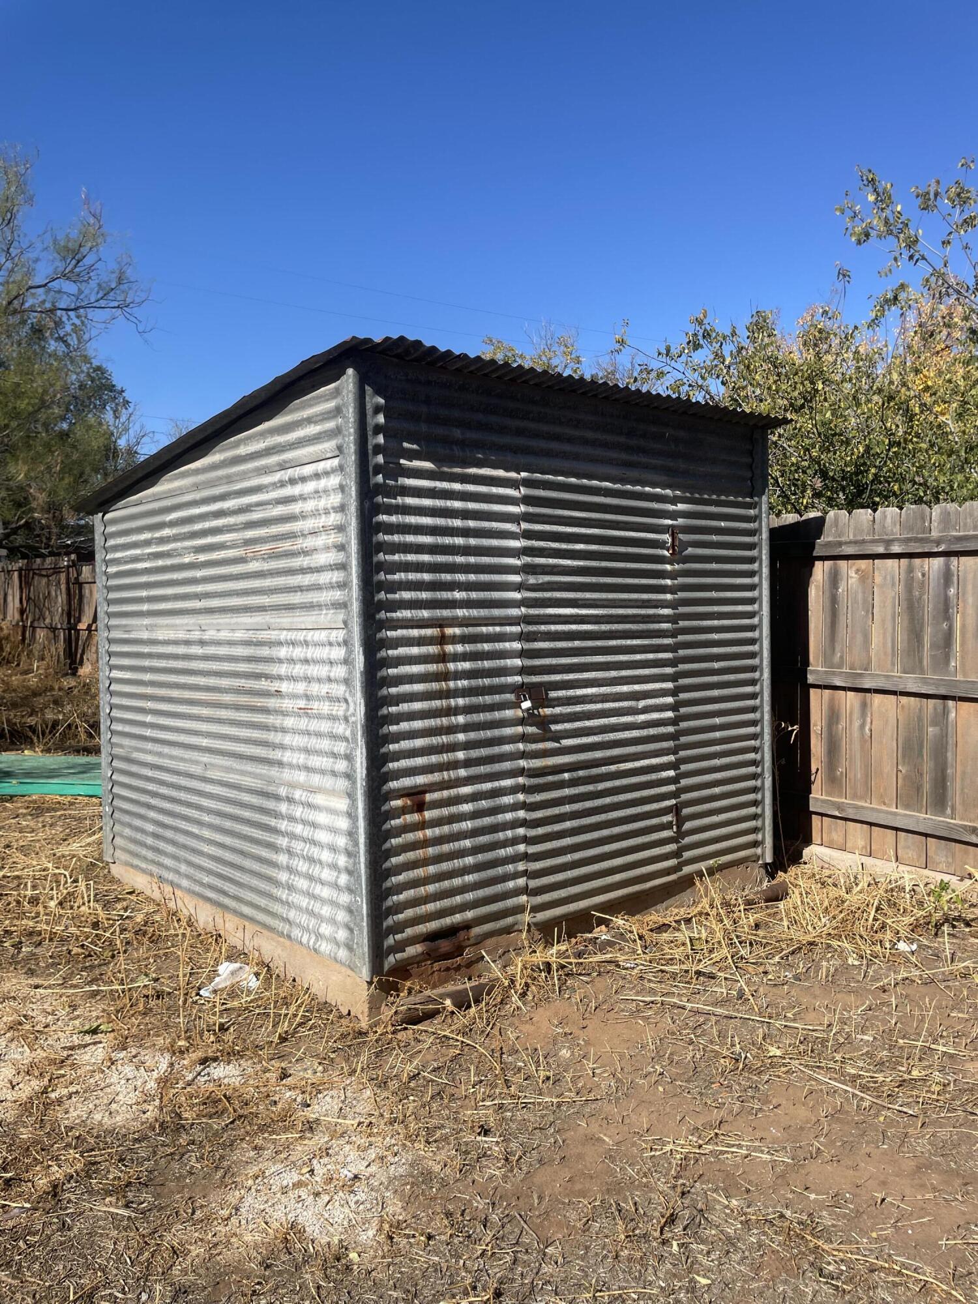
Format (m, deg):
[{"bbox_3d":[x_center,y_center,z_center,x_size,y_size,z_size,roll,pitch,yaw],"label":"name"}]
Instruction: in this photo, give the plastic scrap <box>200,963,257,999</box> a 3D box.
[{"bbox_3d":[-1.010,1.262,3.790,0.210,0.060,0.220,-1,2,-15],"label":"plastic scrap"}]

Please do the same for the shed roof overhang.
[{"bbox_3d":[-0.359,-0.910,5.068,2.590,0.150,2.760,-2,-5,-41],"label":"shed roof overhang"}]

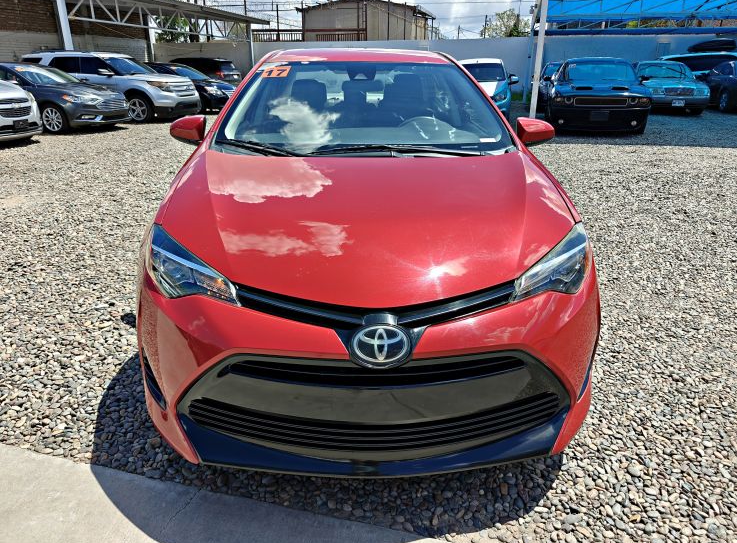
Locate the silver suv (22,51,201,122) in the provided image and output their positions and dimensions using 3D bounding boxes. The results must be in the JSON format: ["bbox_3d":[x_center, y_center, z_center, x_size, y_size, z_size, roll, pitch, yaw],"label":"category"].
[{"bbox_3d":[-7.233,-5.256,13.848,5.000,1.780,2.020,7,24,15],"label":"silver suv"}]

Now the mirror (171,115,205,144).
[{"bbox_3d":[-0.961,-0.736,2.621,0.205,0.155,0.140,-1,23,-2],"label":"mirror"}]

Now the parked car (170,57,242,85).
[{"bbox_3d":[-7.855,-8.084,20.723,4.600,1.720,1.850,6,24,16],"label":"parked car"}]

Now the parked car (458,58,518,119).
[{"bbox_3d":[2.803,-4.665,12.657,1.760,1.500,4.200,6,23,14],"label":"parked car"}]

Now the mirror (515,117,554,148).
[{"bbox_3d":[0.903,-0.745,2.662,0.205,0.155,0.140,-1,23,-2],"label":"mirror"}]

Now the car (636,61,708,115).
[{"bbox_3d":[9.227,-5.843,15.447,1.760,1.430,4.700,6,24,15],"label":"car"}]

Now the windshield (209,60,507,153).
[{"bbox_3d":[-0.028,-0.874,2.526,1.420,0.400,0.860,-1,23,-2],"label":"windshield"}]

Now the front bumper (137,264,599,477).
[{"bbox_3d":[0.027,0.326,1.588,1.740,0.520,0.600,-1,23,-2],"label":"front bumper"}]

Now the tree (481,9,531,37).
[{"bbox_3d":[10.427,-17.497,38.239,3.799,5.306,3.799,5,23,13],"label":"tree"}]

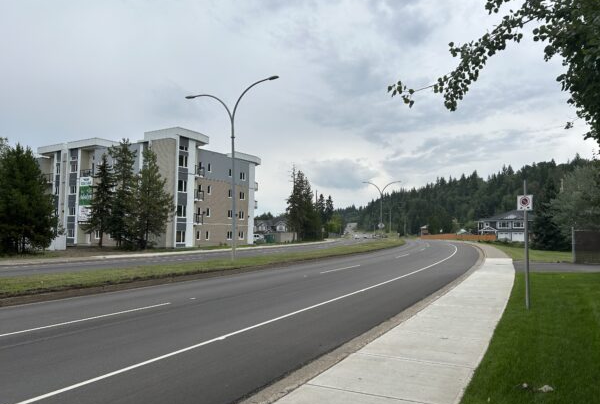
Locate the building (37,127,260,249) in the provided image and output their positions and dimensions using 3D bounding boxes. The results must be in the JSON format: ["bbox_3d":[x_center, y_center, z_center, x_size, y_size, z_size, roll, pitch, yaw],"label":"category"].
[{"bbox_3d":[-21.782,-0.723,66.925,25.113,14.260,19.416,-1,-5,25],"label":"building"}]

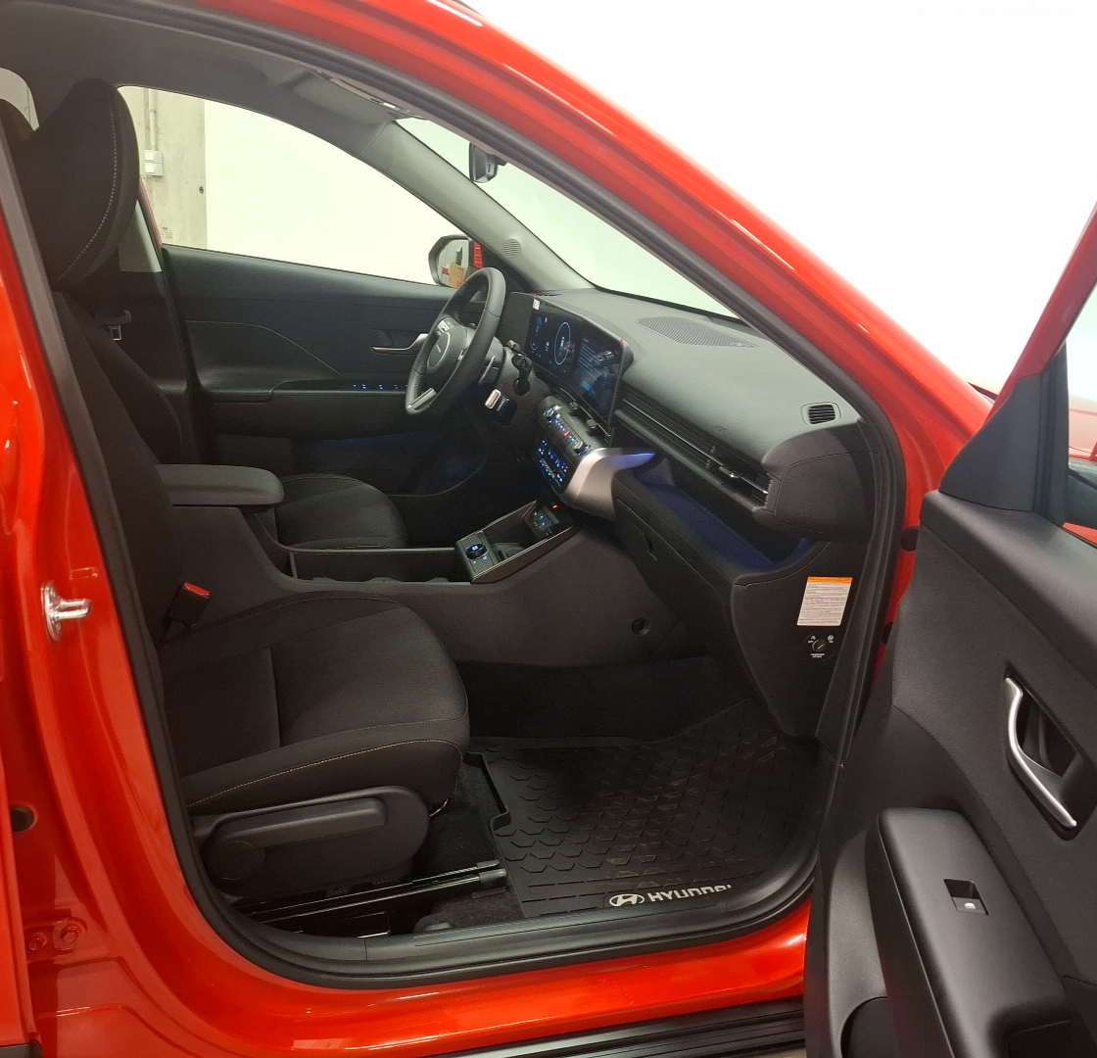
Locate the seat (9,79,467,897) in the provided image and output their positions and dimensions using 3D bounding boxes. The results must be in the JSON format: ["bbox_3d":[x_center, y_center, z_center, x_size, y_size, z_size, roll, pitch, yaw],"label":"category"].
[{"bbox_3d":[-0.443,-0.034,1.278,0.770,1.010,0.540,1,21,-19],"label":"seat"}]

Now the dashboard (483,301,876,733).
[{"bbox_3d":[0.300,-0.172,1.902,0.620,0.480,1.420,1,21,-19],"label":"dashboard"}]

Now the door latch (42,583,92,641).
[{"bbox_3d":[-0.433,0.073,0.843,0.040,0.051,0.028,-3,23,-27],"label":"door latch"}]

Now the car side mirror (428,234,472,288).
[{"bbox_3d":[-0.243,-0.731,2.568,0.140,0.165,0.220,-4,23,-30],"label":"car side mirror"}]

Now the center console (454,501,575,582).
[{"bbox_3d":[-0.068,0.013,1.853,0.220,0.140,0.170,1,21,-19],"label":"center console"}]

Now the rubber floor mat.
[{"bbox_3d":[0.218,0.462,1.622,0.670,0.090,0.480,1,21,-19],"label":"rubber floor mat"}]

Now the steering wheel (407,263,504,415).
[{"bbox_3d":[-0.192,-0.396,2.060,0.110,0.370,0.370,27,11,-26],"label":"steering wheel"}]

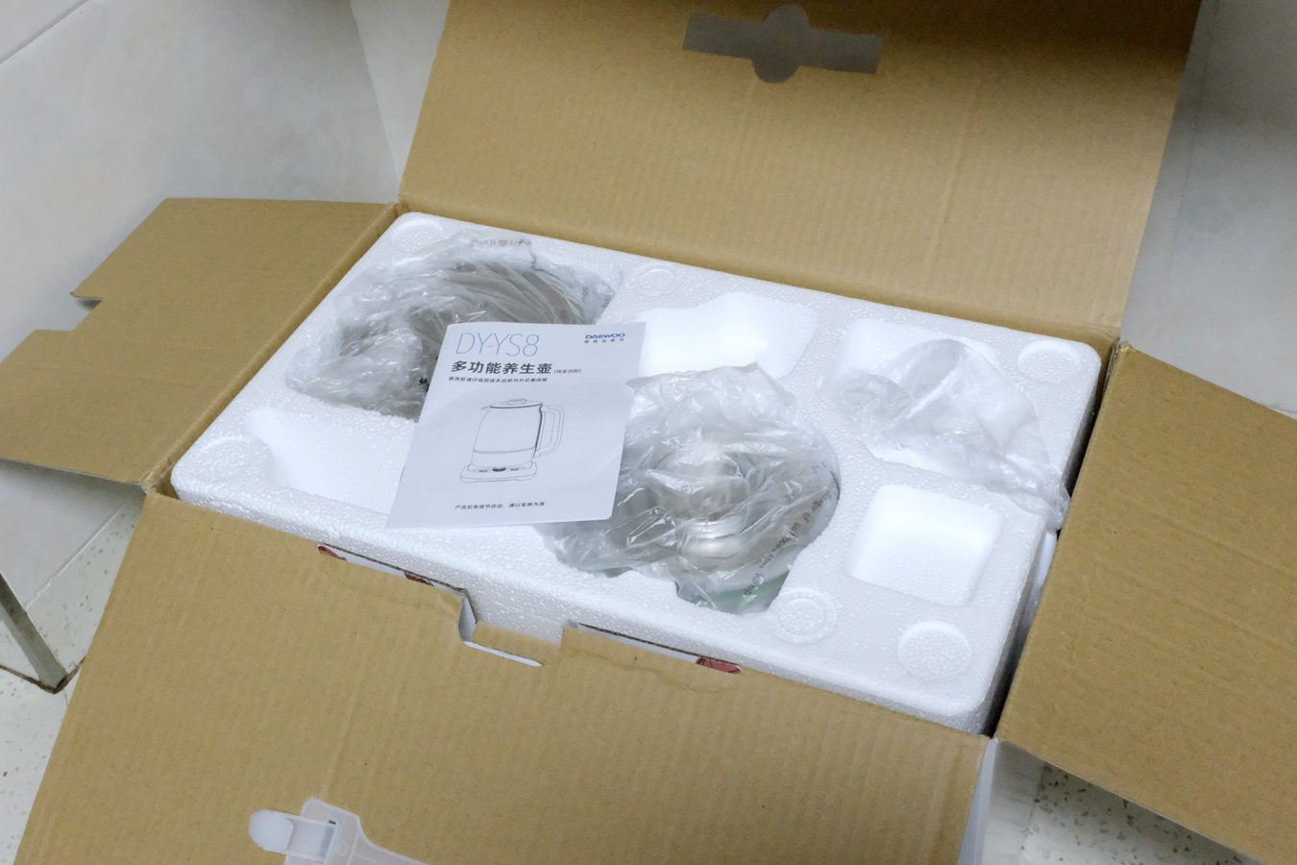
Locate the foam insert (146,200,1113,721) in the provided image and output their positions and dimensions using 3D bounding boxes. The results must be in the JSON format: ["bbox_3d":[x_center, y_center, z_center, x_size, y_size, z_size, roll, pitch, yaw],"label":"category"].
[{"bbox_3d":[-0.005,0.041,0.915,0.540,0.150,0.302,14,50,22],"label":"foam insert"}]

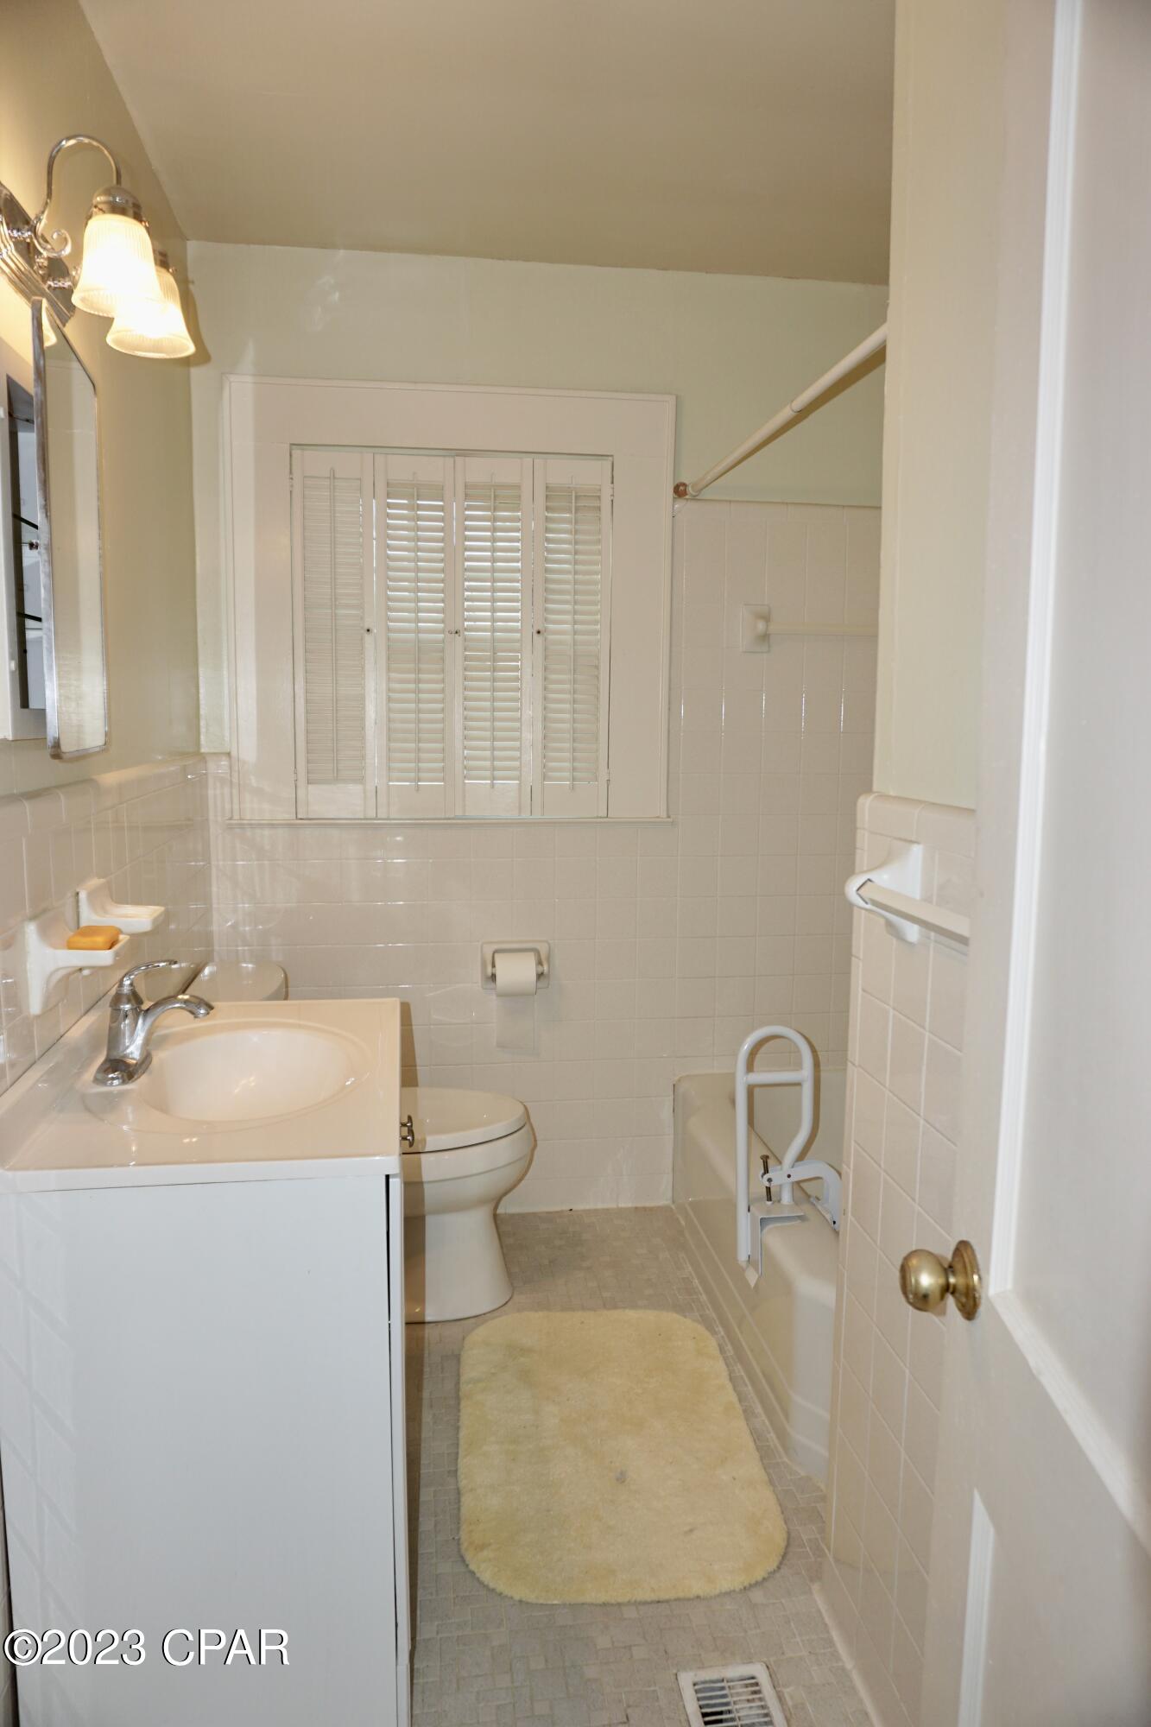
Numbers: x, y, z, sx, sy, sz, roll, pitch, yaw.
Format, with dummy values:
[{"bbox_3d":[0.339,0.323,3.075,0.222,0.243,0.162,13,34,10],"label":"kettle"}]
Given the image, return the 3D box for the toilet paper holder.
[{"bbox_3d":[-0.149,0.274,2.968,0.178,0.130,0.095,-1,8,-8],"label":"toilet paper holder"}]

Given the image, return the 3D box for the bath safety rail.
[{"bbox_3d":[0.418,0.563,2.241,0.205,0.500,0.160,-1,8,-8],"label":"bath safety rail"}]

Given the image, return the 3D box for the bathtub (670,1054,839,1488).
[{"bbox_3d":[0.700,0.834,2.529,0.755,0.380,1.350,-1,8,-8],"label":"bathtub"}]

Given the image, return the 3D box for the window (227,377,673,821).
[{"bbox_3d":[-0.295,-0.631,2.880,1.110,1.070,0.090,-1,8,-8],"label":"window"}]

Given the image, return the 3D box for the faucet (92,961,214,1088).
[{"bbox_3d":[-0.632,0.230,1.737,0.172,0.173,0.140,-1,8,-8],"label":"faucet"}]

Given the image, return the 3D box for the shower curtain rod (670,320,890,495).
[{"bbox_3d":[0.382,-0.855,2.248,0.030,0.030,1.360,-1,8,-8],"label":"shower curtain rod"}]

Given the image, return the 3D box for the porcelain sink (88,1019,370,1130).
[{"bbox_3d":[-0.514,0.384,1.788,0.390,0.150,0.550,-1,8,-8],"label":"porcelain sink"}]

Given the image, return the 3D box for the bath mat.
[{"bbox_3d":[0.058,1.059,2.157,0.550,0.025,0.830,0,8,-4],"label":"bath mat"}]

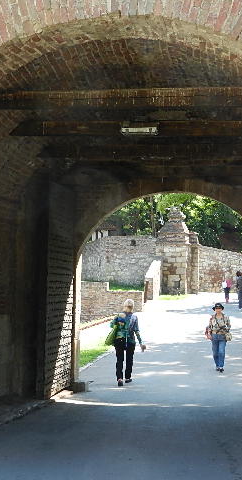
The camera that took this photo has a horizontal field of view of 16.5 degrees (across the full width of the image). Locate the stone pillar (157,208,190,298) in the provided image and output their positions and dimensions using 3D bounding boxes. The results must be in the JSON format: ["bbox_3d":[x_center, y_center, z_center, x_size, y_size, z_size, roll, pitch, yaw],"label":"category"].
[{"bbox_3d":[3.220,0.721,50.893,2.000,5.306,1.900,0,-5,11],"label":"stone pillar"}]

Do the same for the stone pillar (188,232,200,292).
[{"bbox_3d":[4.417,1.469,50.896,0.800,3.695,1.000,0,-5,11],"label":"stone pillar"}]

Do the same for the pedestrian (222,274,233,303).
[{"bbox_3d":[5.888,2.654,46.000,0.520,1.650,0.400,0,-5,8],"label":"pedestrian"}]

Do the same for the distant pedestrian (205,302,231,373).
[{"bbox_3d":[2.344,2.344,20.000,0.620,1.670,0.420,0,-5,4],"label":"distant pedestrian"}]

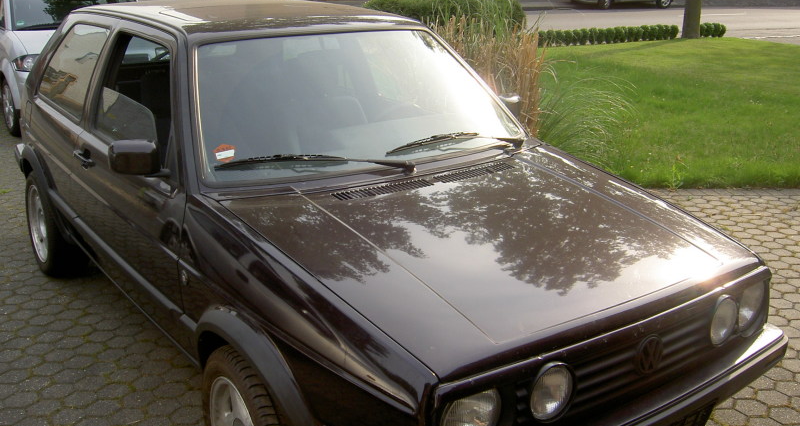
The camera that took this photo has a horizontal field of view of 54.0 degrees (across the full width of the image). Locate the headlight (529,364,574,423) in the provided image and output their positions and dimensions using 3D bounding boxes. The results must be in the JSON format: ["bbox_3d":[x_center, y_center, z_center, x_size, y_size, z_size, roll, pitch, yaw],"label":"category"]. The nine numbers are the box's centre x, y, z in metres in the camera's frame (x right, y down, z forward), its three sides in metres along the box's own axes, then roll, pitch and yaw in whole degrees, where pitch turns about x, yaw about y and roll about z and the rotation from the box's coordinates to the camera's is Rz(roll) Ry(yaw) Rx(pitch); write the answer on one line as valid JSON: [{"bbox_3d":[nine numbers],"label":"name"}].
[{"bbox_3d":[0.348,0.419,1.846,0.143,0.143,0.070,-12,21,-34],"label":"headlight"}]

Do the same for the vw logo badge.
[{"bbox_3d":[0.643,0.364,2.022,0.110,0.110,0.020,-12,21,-34],"label":"vw logo badge"}]

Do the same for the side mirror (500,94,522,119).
[{"bbox_3d":[0.464,-0.448,3.504,0.170,0.105,0.090,-12,21,-34],"label":"side mirror"}]

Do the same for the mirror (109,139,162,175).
[{"bbox_3d":[-0.867,-0.179,2.576,0.170,0.105,0.090,-12,21,-34],"label":"mirror"}]

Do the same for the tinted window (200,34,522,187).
[{"bbox_3d":[-0.161,-0.443,2.948,1.400,0.100,0.680,-12,60,-34],"label":"tinted window"}]

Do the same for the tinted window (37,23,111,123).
[{"bbox_3d":[-1.494,-0.666,3.570,0.060,0.410,0.800,16,4,-39],"label":"tinted window"}]

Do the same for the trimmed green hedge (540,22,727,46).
[{"bbox_3d":[4.798,-3.652,16.013,5.660,0.320,0.340,-10,21,-31],"label":"trimmed green hedge"}]

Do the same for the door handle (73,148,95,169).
[{"bbox_3d":[-1.291,-0.219,3.194,0.050,0.065,0.180,-12,21,-34],"label":"door handle"}]

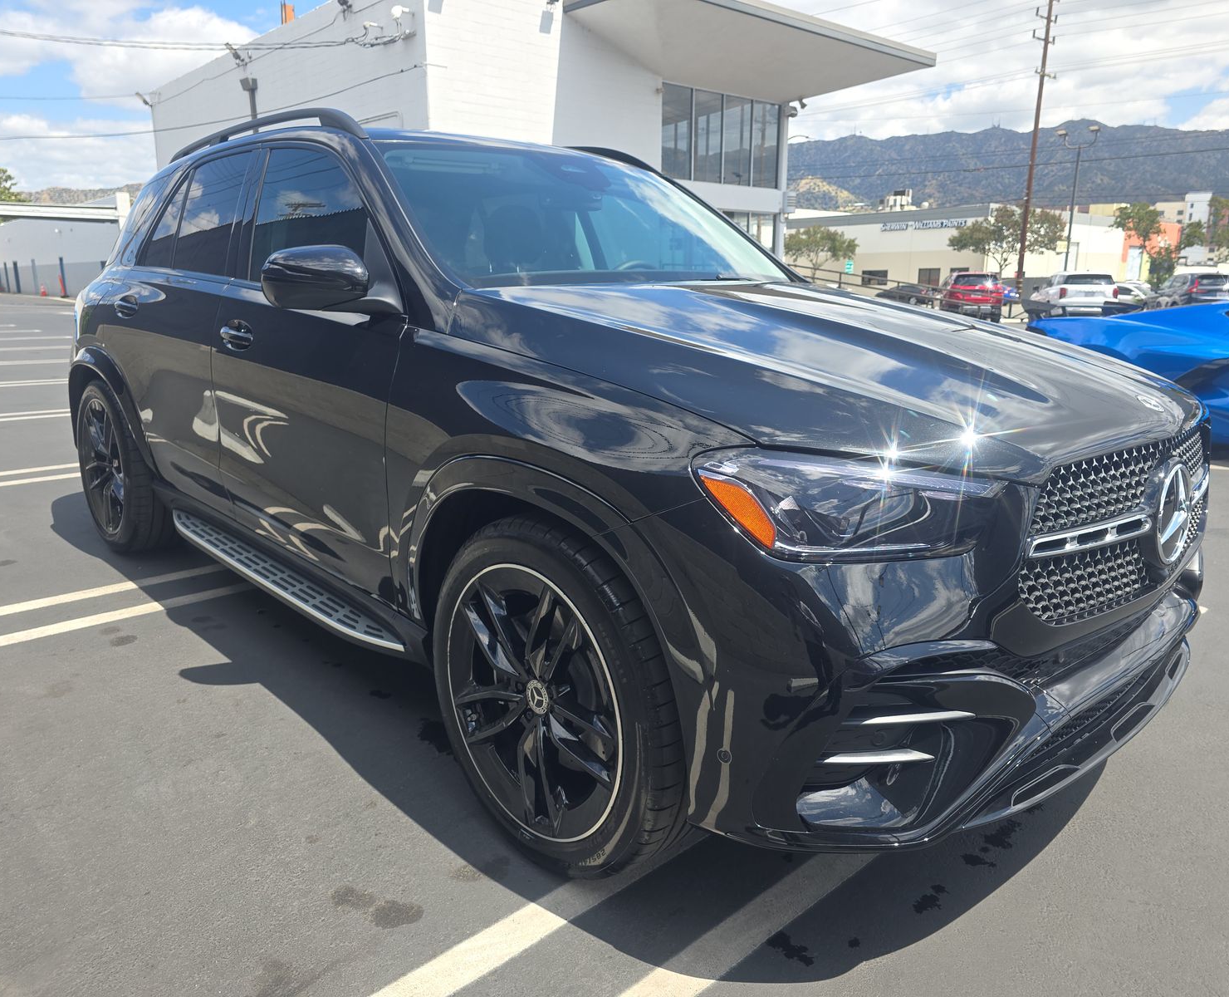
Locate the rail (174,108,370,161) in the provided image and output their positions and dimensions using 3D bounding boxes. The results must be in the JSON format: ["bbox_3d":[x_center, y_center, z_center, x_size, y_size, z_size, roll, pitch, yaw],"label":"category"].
[{"bbox_3d":[-1.387,-1.357,3.346,0.080,0.150,1.880,-12,19,-42],"label":"rail"}]

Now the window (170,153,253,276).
[{"bbox_3d":[-1.393,-0.972,3.039,0.560,0.410,0.050,15,-1,44],"label":"window"}]

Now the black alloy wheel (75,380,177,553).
[{"bbox_3d":[-2.166,-0.172,4.011,0.290,0.780,0.785,-13,20,-42],"label":"black alloy wheel"}]

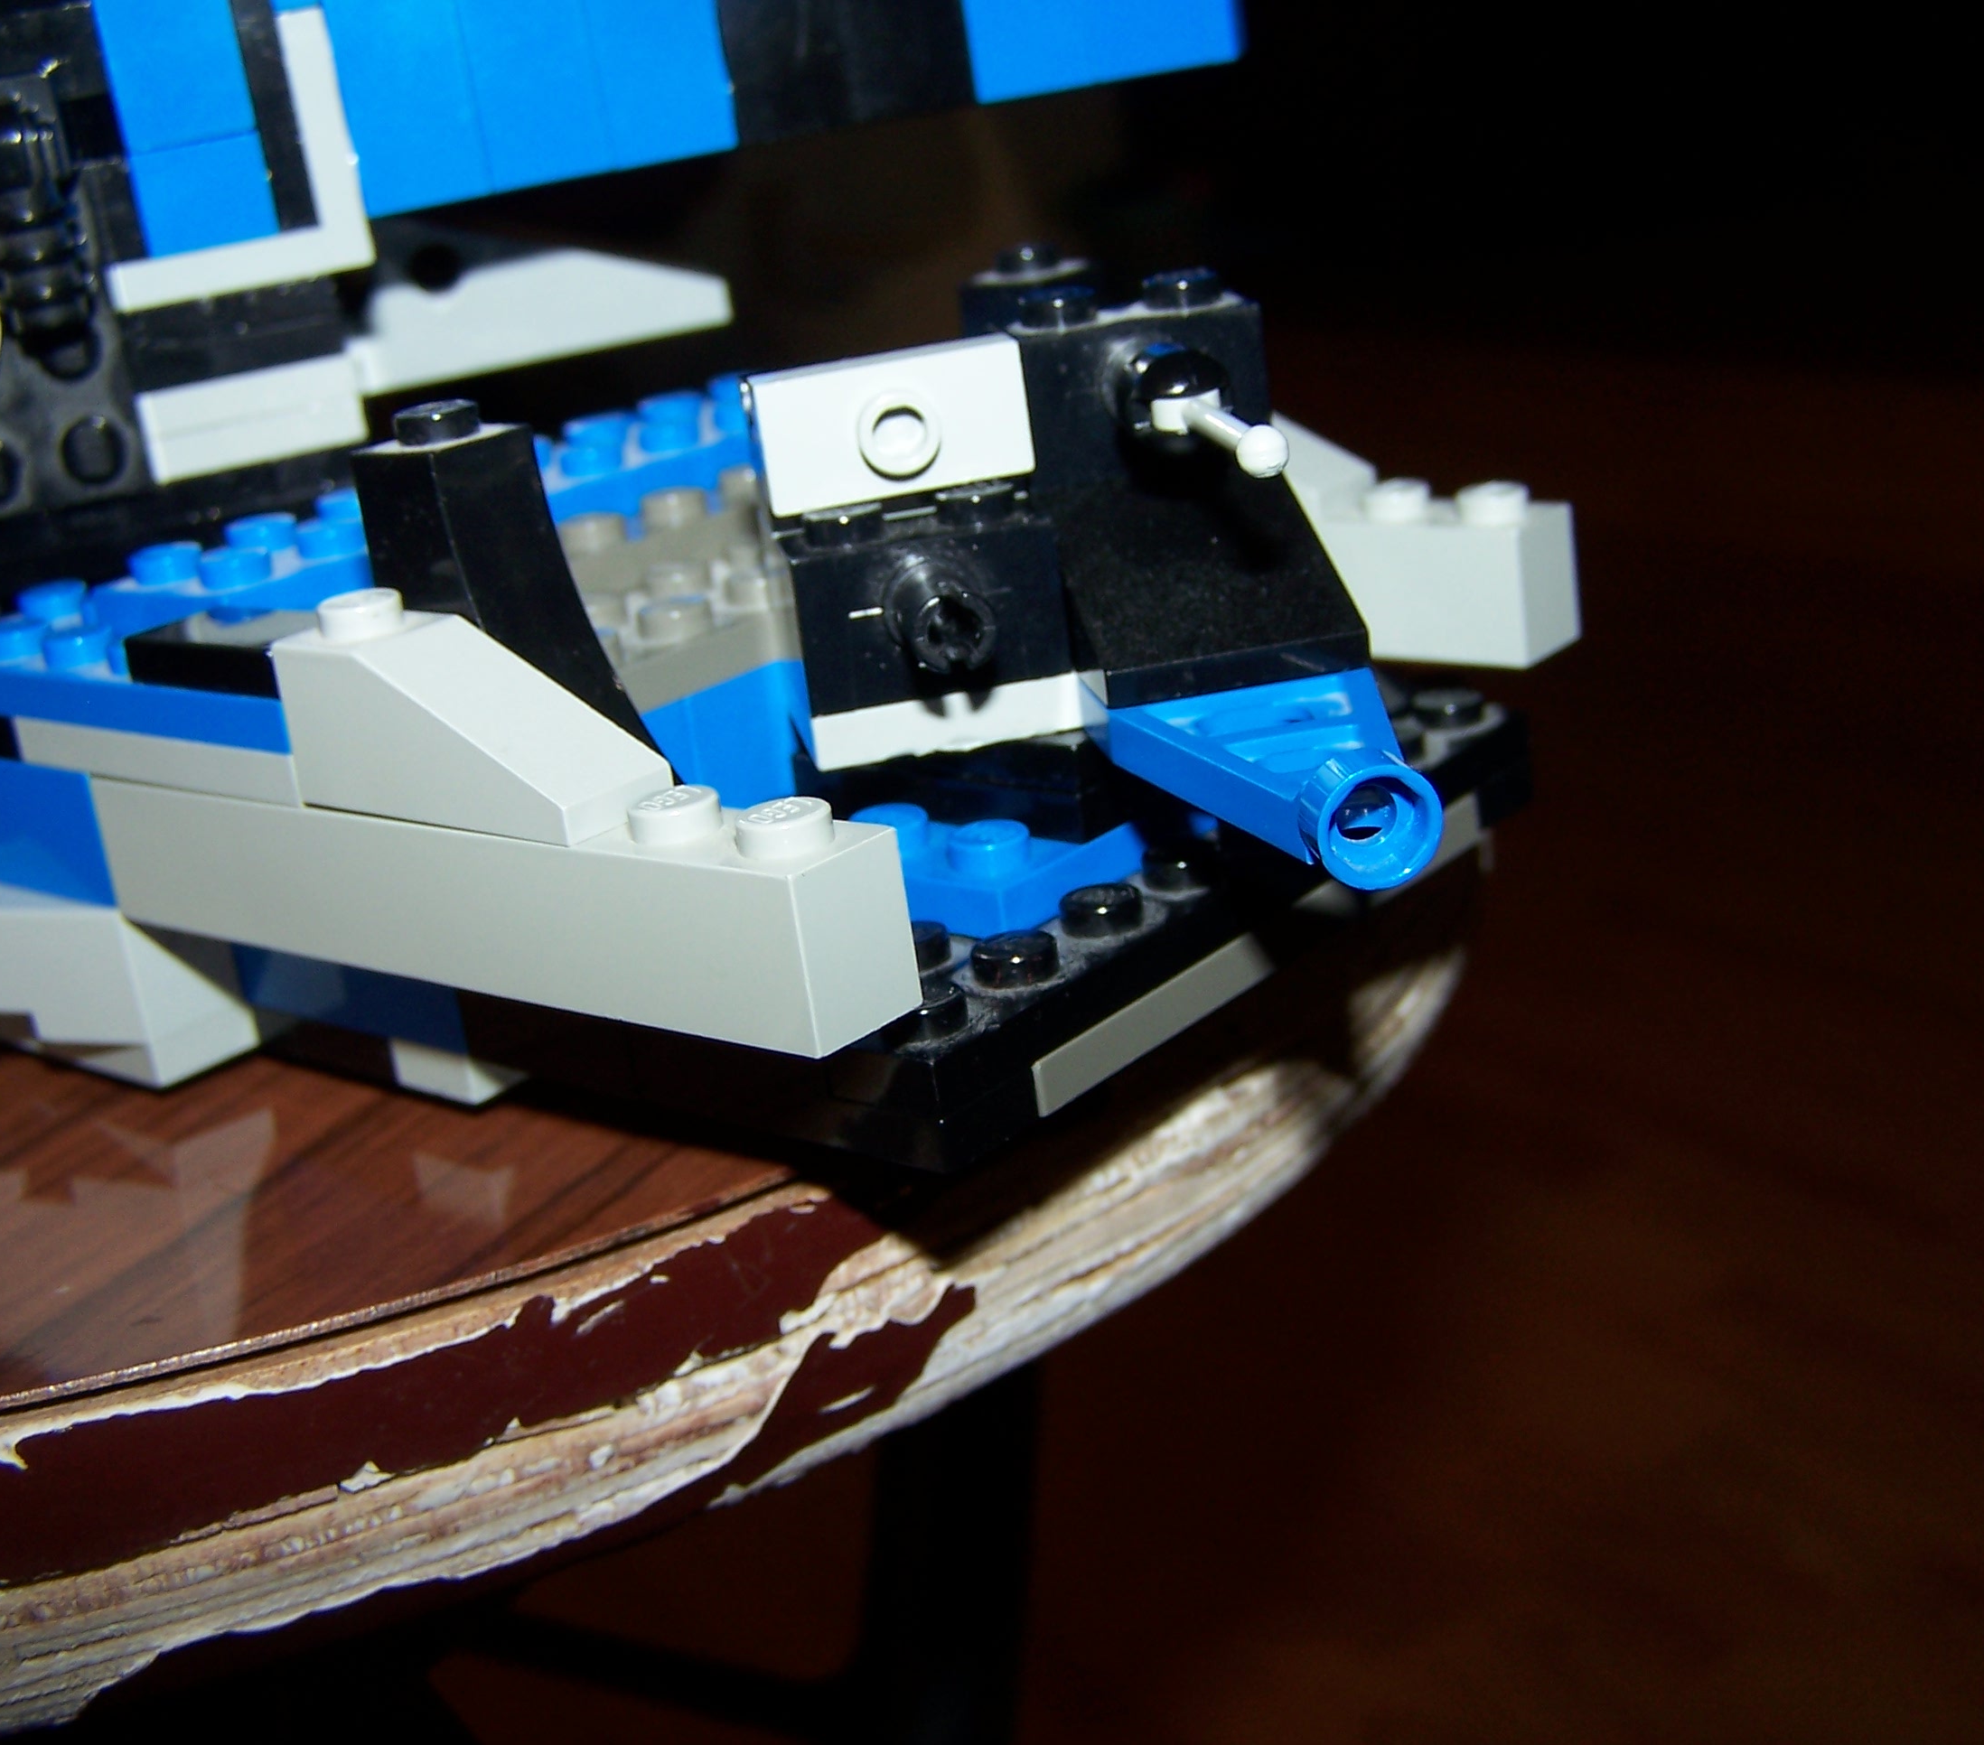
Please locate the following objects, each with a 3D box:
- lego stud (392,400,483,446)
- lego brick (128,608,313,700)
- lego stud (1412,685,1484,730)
[{"bbox_3d":[-0.032,-0.026,0.158,0.005,0.002,0.005,-7,18,3],"label":"lego stud"},{"bbox_3d":[-0.045,-0.014,0.164,0.016,0.003,0.008,8,24,40],"label":"lego brick"},{"bbox_3d":[0.032,-0.011,0.187,0.005,0.002,0.005,-7,18,3],"label":"lego stud"}]

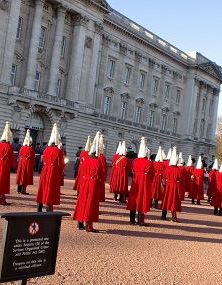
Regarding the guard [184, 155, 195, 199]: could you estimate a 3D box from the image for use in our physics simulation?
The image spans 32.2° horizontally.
[{"bbox_3d":[3.806,1.679,18.700,0.570,2.080,0.520,5,-3,38],"label":"guard"}]

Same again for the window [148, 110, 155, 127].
[{"bbox_3d":[7.562,-4.396,72.881,0.300,3.200,1.400,5,-3,39],"label":"window"}]

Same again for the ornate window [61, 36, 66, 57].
[{"bbox_3d":[-6.393,-13.085,52.696,0.300,2.800,1.350,5,-3,40],"label":"ornate window"}]

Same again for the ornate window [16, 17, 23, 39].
[{"bbox_3d":[-10.975,-13.547,45.052,0.350,2.750,1.300,5,-3,41],"label":"ornate window"}]

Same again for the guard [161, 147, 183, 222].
[{"bbox_3d":[1.759,1.166,10.850,0.600,2.100,0.470,6,-3,25],"label":"guard"}]

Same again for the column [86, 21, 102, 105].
[{"bbox_3d":[-2.468,-11.498,55.955,0.800,12.200,1.350,5,-3,39],"label":"column"}]

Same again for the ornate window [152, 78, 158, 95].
[{"bbox_3d":[8.320,-10.391,73.184,0.300,3.000,1.350,5,-3,39],"label":"ornate window"}]

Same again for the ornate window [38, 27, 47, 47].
[{"bbox_3d":[-9.558,-14.470,53.185,0.250,2.850,1.300,5,-3,41],"label":"ornate window"}]

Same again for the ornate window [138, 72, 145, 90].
[{"bbox_3d":[5.453,-10.437,66.723,0.350,2.750,1.350,5,-3,41],"label":"ornate window"}]

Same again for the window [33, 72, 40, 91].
[{"bbox_3d":[-9.762,-7.825,49.543,0.300,2.950,1.250,5,-3,39],"label":"window"}]

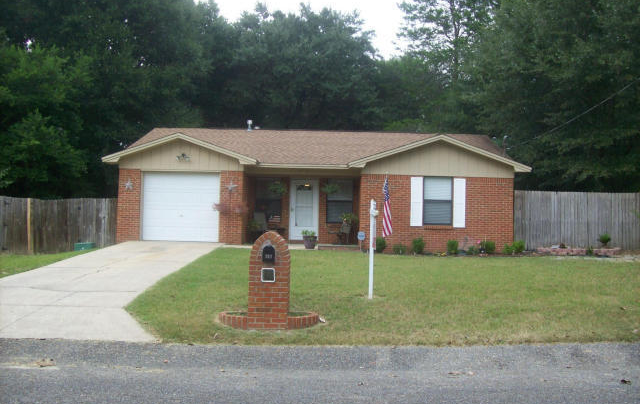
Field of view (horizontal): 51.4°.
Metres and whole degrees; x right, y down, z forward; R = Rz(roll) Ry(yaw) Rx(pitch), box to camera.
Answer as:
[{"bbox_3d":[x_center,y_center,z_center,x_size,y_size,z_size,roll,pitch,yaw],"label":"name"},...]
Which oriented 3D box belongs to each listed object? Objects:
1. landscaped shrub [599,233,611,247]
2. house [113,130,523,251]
[{"bbox_3d":[8.677,1.153,20.300,0.360,0.420,0.360,1,-1,1],"label":"landscaped shrub"},{"bbox_3d":[0.017,-0.598,24.801,13.000,4.150,9.400,1,-1,1],"label":"house"}]

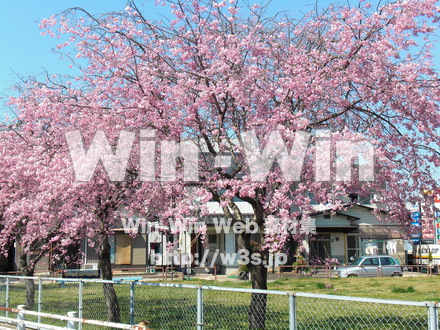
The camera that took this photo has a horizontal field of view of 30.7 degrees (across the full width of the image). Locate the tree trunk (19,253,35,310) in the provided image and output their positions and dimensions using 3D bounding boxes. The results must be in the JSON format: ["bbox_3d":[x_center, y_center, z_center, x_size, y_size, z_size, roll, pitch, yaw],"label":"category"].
[{"bbox_3d":[-5.013,3.026,20.800,0.380,1.520,0.320,0,-7,0],"label":"tree trunk"}]

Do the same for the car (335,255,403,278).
[{"bbox_3d":[7.834,5.506,42.213,3.360,1.430,1.430,0,-7,-2],"label":"car"}]

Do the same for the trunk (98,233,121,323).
[{"bbox_3d":[-2.263,2.324,16.400,0.420,1.900,0.340,0,-7,0],"label":"trunk"}]

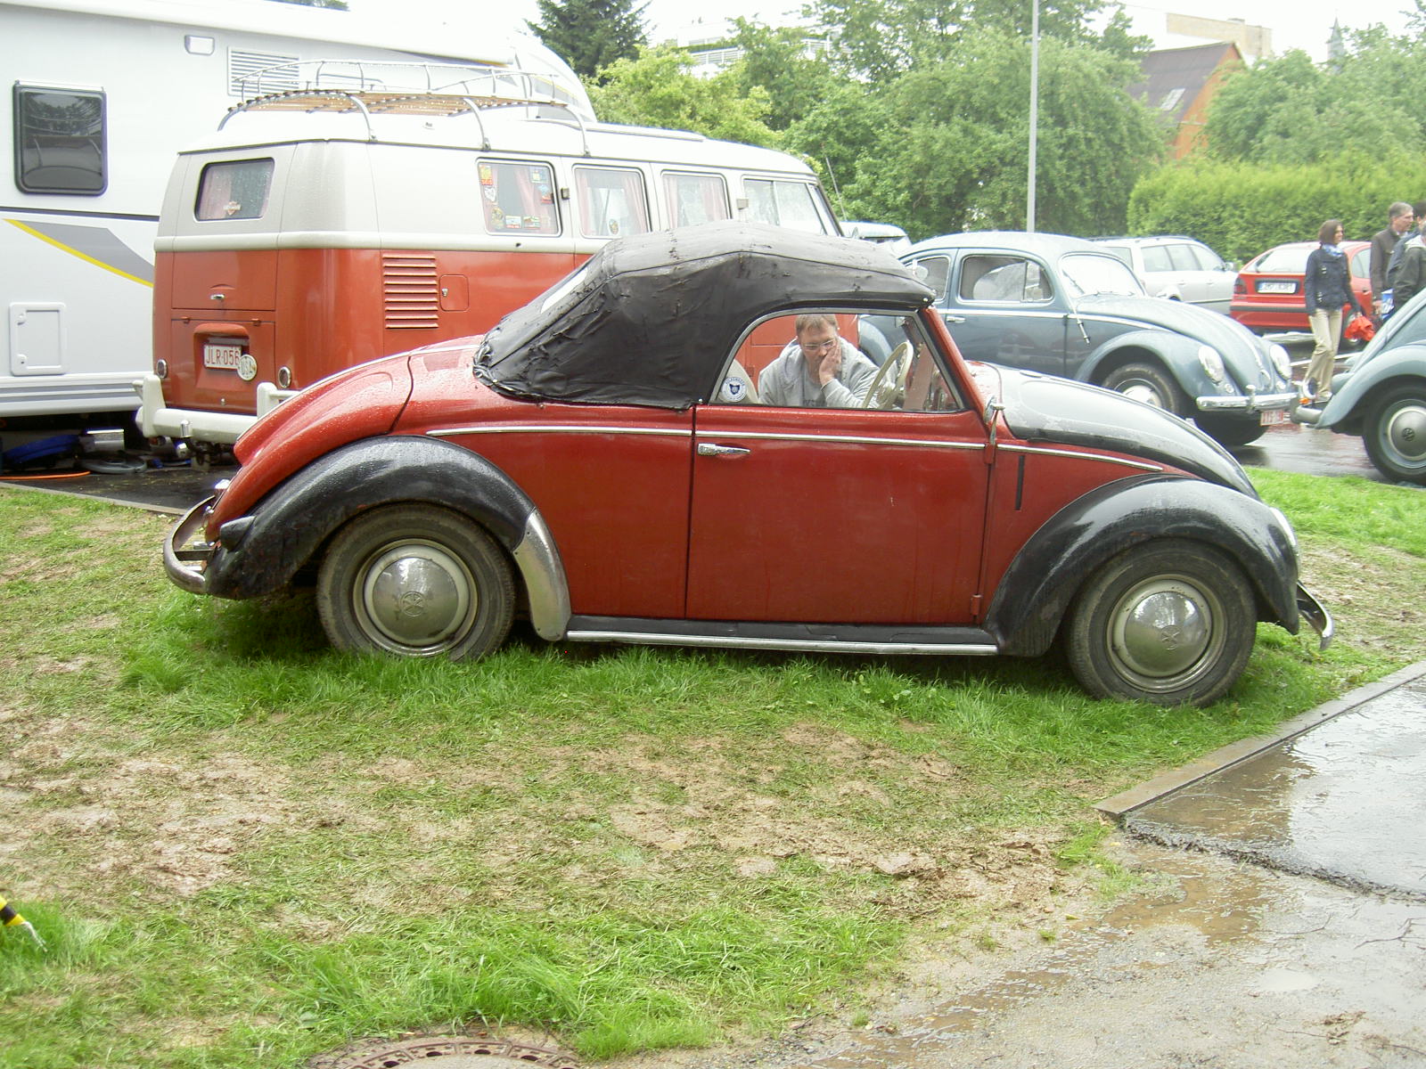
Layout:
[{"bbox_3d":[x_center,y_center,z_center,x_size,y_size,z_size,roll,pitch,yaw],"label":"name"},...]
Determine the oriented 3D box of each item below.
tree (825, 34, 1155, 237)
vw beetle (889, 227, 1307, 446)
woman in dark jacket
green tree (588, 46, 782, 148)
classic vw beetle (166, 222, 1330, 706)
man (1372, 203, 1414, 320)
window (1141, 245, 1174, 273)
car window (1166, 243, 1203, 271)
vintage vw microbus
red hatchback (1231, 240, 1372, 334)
[{"bbox_3d":[5.857,-7.537,38.500,7.300,6.400,6.800,0,8,0],"label":"tree"},{"bbox_3d":[2.293,-1.424,13.201,4.070,1.500,1.540,7,10,41],"label":"vw beetle"},{"bbox_3d":[5.559,-2.031,16.400,0.500,1.670,0.360,-6,10,-40],"label":"woman in dark jacket"},{"bbox_3d":[-0.609,-6.959,36.000,4.600,5.400,4.400,0,8,0],"label":"green tree"},{"bbox_3d":[0.156,-0.325,6.460,4.050,1.480,1.540,3,13,-2],"label":"classic vw beetle"},{"bbox_3d":[5.854,-1.970,15.600,0.360,1.780,0.520,1,8,10],"label":"man"},{"bbox_3d":[6.769,-4.190,27.600,0.100,0.420,0.950,7,10,42],"label":"window"},{"bbox_3d":[7.288,-4.277,28.000,0.100,0.420,0.950,7,10,42],"label":"car window"},{"bbox_3d":[-1.045,-1.435,10.321,4.280,2.120,1.760,-7,11,-44],"label":"vintage vw microbus"},{"bbox_3d":[8.541,-3.162,24.411,1.700,1.420,4.150,7,11,43],"label":"red hatchback"}]

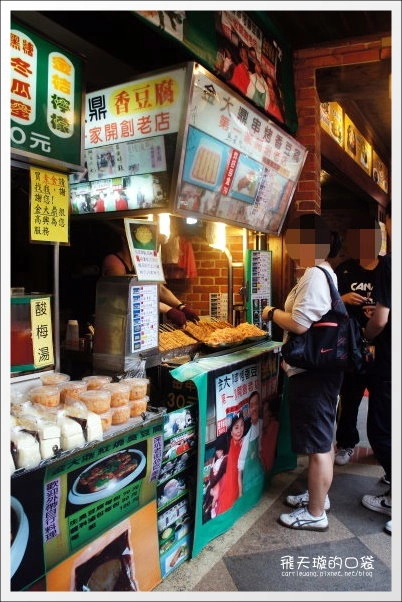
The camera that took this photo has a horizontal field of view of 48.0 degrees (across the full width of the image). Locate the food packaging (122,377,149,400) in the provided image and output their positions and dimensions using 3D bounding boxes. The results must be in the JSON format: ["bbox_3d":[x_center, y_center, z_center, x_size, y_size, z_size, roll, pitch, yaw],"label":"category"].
[{"bbox_3d":[-0.302,0.399,2.052,0.131,0.078,0.131,0,3,0],"label":"food packaging"}]

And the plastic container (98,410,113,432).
[{"bbox_3d":[-0.389,0.441,1.671,0.122,0.067,0.122,2,3,31],"label":"plastic container"}]

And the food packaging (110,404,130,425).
[{"bbox_3d":[-0.366,0.482,1.956,0.131,0.078,0.131,0,3,0],"label":"food packaging"}]

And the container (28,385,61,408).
[{"bbox_3d":[-0.654,0.407,1.893,0.131,0.078,0.131,0,3,0],"label":"container"}]

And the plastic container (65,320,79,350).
[{"bbox_3d":[-0.803,0.214,2.800,0.088,0.187,0.088,2,3,31],"label":"plastic container"}]

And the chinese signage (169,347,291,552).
[{"bbox_3d":[0.235,0.751,2.721,0.180,0.900,1.200,2,3,32],"label":"chinese signage"}]

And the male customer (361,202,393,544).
[{"bbox_3d":[1.123,0.347,2.580,0.450,1.770,0.500,1,3,21],"label":"male customer"}]

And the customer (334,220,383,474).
[{"bbox_3d":[1.200,0.274,3.256,0.510,1.740,0.380,2,3,25],"label":"customer"}]

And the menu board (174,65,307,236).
[{"bbox_3d":[0.242,-0.693,2.433,0.070,0.577,1.371,20,12,29],"label":"menu board"}]

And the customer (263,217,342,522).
[{"bbox_3d":[0.576,0.383,2.562,0.450,1.700,0.500,1,3,18],"label":"customer"}]

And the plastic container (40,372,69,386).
[{"bbox_3d":[-0.680,0.392,2.112,0.131,0.078,0.131,2,3,32],"label":"plastic container"}]

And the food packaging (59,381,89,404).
[{"bbox_3d":[-0.507,0.367,1.804,0.122,0.067,0.122,2,3,31],"label":"food packaging"}]

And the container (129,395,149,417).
[{"bbox_3d":[-0.272,0.432,1.860,0.122,0.067,0.122,0,3,0],"label":"container"}]

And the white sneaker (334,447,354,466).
[{"bbox_3d":[1.097,1.140,3.441,0.100,0.105,0.275,2,3,30],"label":"white sneaker"}]

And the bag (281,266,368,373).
[{"bbox_3d":[0.628,0.075,2.317,0.440,0.540,0.210,0,3,9],"label":"bag"}]

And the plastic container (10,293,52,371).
[{"bbox_3d":[-0.930,0.138,2.250,0.270,0.355,0.310,2,3,32],"label":"plastic container"}]

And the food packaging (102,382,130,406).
[{"bbox_3d":[-0.333,0.371,1.758,0.122,0.067,0.122,0,3,0],"label":"food packaging"}]

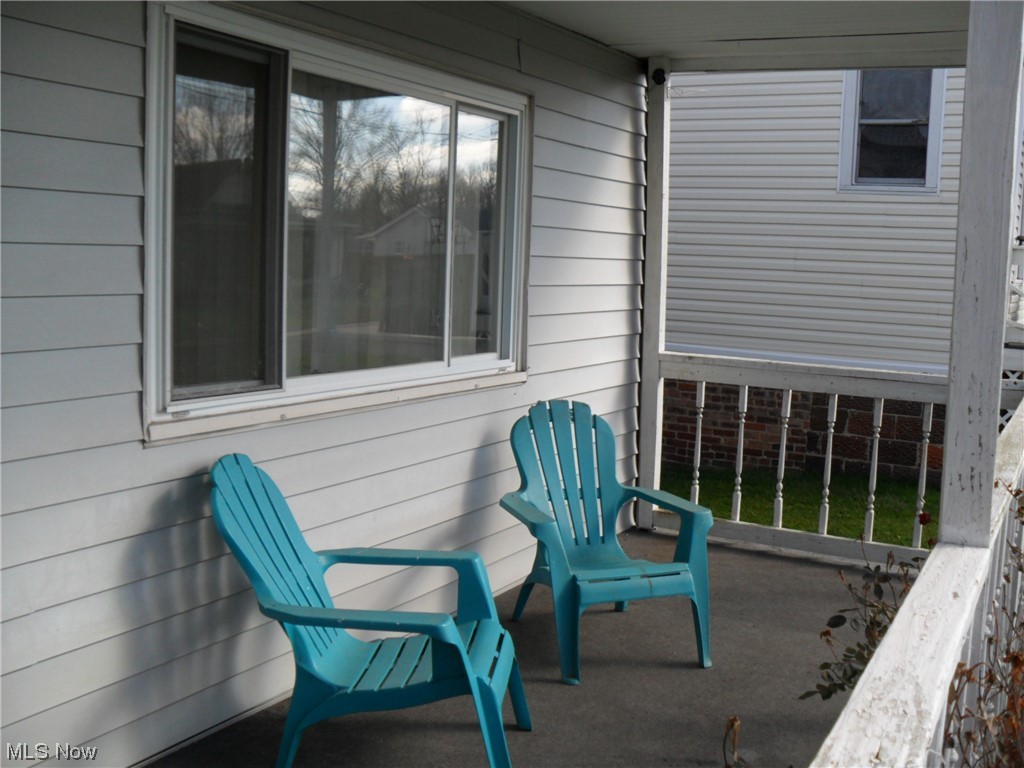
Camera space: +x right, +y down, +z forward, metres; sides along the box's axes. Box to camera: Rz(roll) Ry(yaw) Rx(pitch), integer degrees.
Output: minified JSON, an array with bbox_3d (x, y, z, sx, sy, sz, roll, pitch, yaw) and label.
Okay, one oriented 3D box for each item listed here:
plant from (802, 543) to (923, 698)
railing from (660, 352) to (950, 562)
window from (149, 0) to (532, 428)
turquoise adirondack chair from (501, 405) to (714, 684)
[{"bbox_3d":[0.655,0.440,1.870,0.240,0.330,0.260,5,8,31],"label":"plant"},{"bbox_3d":[1.459,0.362,5.219,1.591,0.950,0.110,5,8,31],"label":"railing"},{"bbox_3d":[-0.454,-0.528,3.683,0.100,1.185,2.049,5,8,31],"label":"window"},{"bbox_3d":[0.334,0.552,3.973,0.662,0.881,0.828,-1,7,-20],"label":"turquoise adirondack chair"}]

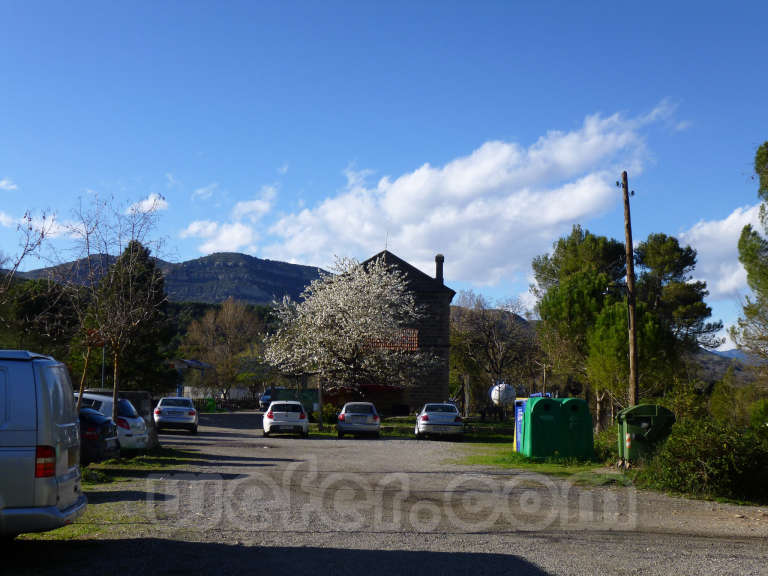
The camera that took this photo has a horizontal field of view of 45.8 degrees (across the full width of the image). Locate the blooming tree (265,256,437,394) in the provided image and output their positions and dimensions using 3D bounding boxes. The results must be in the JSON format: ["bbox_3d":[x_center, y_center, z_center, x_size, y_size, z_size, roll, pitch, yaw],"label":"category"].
[{"bbox_3d":[-1.952,2.768,53.000,9.900,9.100,9.200,1,-7,0],"label":"blooming tree"}]

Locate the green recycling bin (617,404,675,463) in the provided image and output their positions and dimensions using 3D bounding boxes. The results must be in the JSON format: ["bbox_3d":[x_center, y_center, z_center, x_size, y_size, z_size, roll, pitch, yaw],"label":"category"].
[{"bbox_3d":[5.900,3.340,20.600,1.120,1.400,1.350,-1,-7,8],"label":"green recycling bin"}]

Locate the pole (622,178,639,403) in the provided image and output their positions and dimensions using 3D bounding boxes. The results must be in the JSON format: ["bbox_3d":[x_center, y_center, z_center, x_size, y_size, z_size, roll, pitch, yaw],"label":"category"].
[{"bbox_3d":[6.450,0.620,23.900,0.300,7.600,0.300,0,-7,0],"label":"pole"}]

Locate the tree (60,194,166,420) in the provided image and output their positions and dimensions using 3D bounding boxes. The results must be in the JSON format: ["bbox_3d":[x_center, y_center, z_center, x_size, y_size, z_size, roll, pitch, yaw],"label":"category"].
[{"bbox_3d":[-6.797,0.900,22.900,2.600,6.600,2.600,0,-7,0],"label":"tree"}]

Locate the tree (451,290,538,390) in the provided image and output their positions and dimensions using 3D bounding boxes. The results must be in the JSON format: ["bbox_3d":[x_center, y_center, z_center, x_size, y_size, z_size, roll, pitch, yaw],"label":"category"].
[{"bbox_3d":[8.382,4.817,69.000,6.600,9.200,6.200,1,-7,0],"label":"tree"}]

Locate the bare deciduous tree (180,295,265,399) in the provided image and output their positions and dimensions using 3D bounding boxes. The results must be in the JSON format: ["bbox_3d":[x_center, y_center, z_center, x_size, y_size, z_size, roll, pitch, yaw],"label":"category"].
[{"bbox_3d":[-15.489,6.240,86.700,7.800,10.900,7.300,0,-7,0],"label":"bare deciduous tree"}]

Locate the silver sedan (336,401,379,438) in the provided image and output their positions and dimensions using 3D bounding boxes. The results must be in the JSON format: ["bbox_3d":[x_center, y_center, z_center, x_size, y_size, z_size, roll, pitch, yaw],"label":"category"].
[{"bbox_3d":[-1.050,5.524,38.210,1.720,1.460,4.400,1,-7,-1],"label":"silver sedan"}]

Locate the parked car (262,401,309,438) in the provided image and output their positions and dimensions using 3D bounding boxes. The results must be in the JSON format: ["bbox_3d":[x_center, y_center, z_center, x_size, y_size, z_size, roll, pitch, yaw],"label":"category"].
[{"bbox_3d":[-4.000,5.383,37.315,1.750,1.430,4.230,1,-7,-4],"label":"parked car"}]

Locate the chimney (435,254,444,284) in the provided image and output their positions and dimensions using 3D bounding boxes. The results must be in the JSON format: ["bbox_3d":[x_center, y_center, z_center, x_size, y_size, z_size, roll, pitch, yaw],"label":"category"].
[{"bbox_3d":[4.149,-1.346,68.000,0.640,2.300,0.640,1,-7,0],"label":"chimney"}]

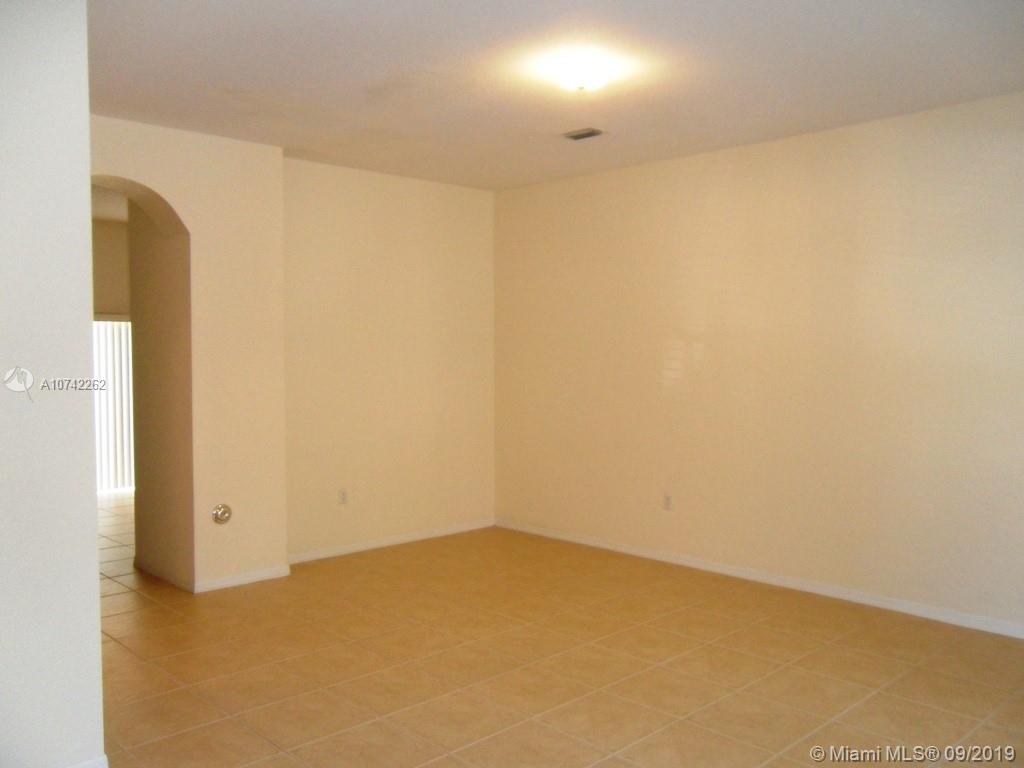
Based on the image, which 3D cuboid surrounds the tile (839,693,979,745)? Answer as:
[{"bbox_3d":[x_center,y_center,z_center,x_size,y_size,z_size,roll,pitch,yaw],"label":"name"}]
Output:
[{"bbox_3d":[1.658,1.402,3.437,0.443,0.012,0.443,-1,1,-44],"label":"tile"}]

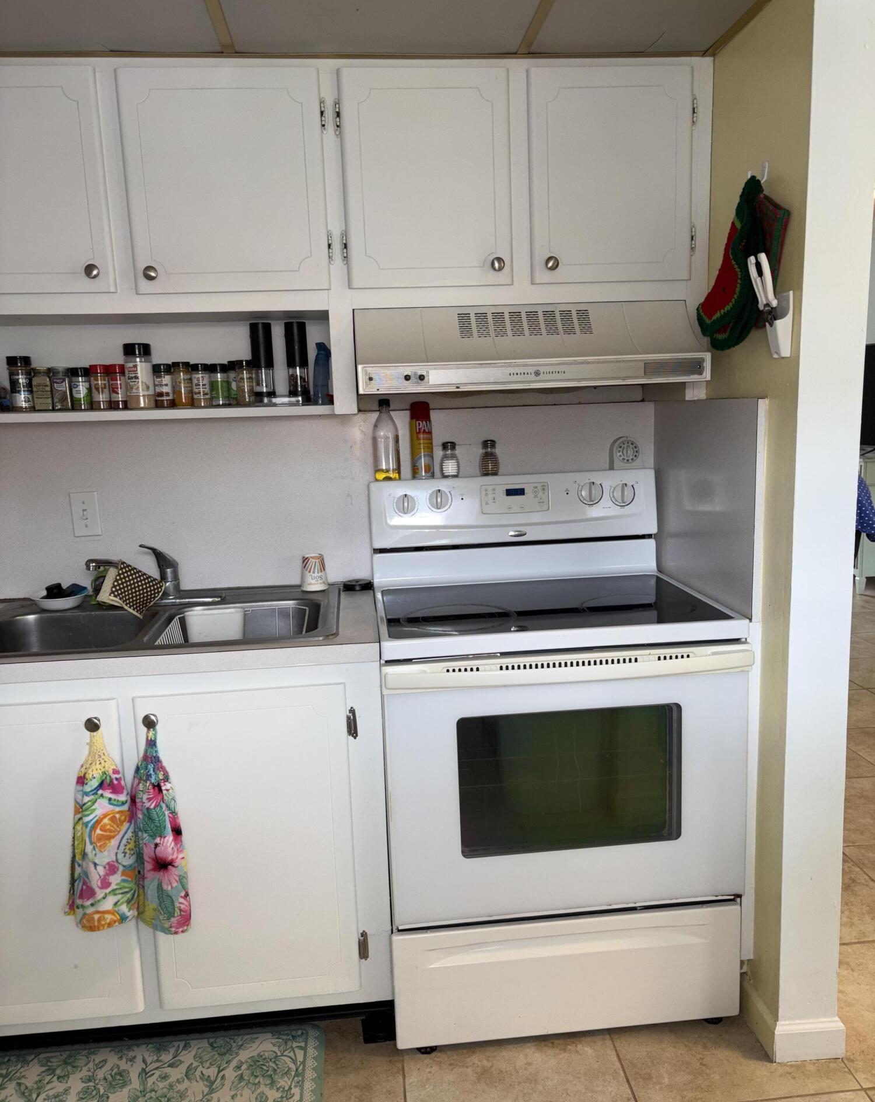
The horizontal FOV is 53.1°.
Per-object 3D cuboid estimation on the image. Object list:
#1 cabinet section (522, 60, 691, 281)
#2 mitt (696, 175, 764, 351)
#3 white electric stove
[{"bbox_3d":[0.359,-0.828,2.035,0.360,0.438,0.310,-3,9,-5],"label":"cabinet section"},{"bbox_3d":[0.596,-0.580,1.794,0.090,0.325,0.210,-3,10,-5],"label":"mitt"},{"bbox_3d":[0.249,0.436,2.093,0.762,1.188,0.675,-3,9,-5],"label":"white electric stove"}]

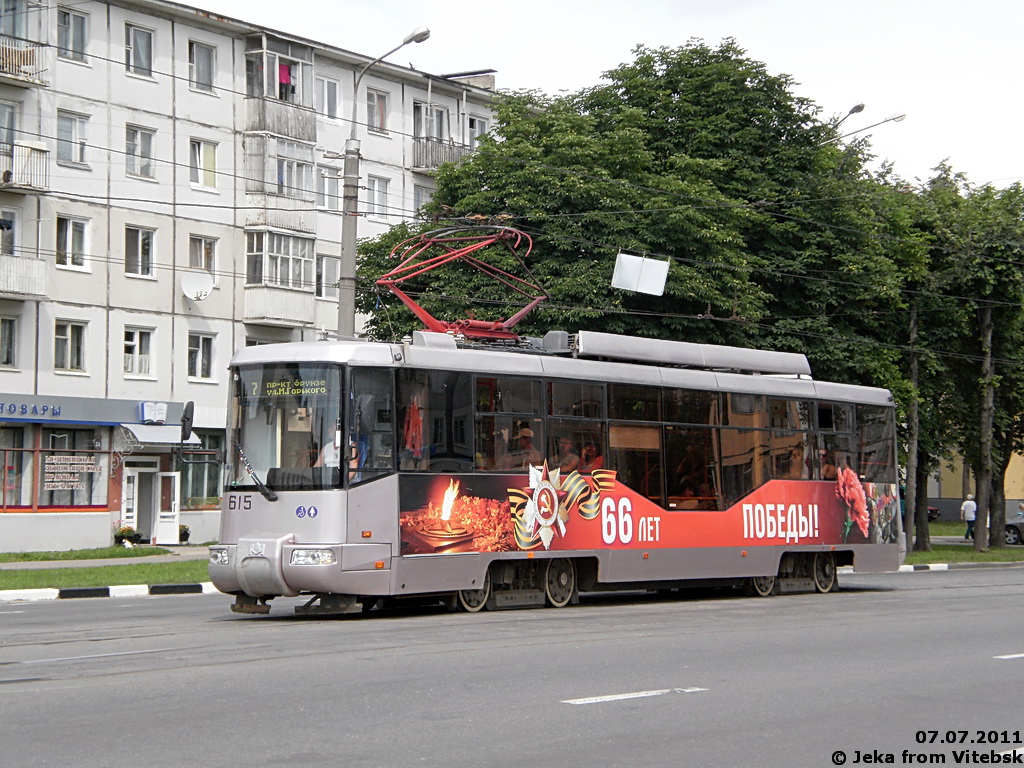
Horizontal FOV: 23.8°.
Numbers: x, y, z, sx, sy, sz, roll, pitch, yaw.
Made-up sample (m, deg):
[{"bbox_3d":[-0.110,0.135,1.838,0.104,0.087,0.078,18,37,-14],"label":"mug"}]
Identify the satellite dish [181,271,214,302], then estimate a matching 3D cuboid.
[{"bbox_3d":[-8.581,-2.674,66.182,0.880,0.880,0.400,1,-3,-21],"label":"satellite dish"}]

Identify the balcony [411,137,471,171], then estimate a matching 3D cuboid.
[{"bbox_3d":[-2.205,-7.112,76.937,0.820,1.160,2.320,-2,-3,32],"label":"balcony"}]

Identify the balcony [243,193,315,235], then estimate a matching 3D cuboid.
[{"bbox_3d":[-6.627,-4.821,69.767,0.820,1.100,2.310,-2,-3,32],"label":"balcony"}]

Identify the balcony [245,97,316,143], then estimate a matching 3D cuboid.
[{"bbox_3d":[-6.634,-7.538,69.895,0.820,1.080,2.400,-2,-3,32],"label":"balcony"}]

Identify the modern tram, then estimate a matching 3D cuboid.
[{"bbox_3d":[1.437,1.331,35.795,2.500,3.750,15.200,-2,-4,36],"label":"modern tram"}]

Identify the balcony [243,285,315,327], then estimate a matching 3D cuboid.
[{"bbox_3d":[-6.646,-2.156,69.599,0.820,1.100,2.280,-2,-3,32],"label":"balcony"}]

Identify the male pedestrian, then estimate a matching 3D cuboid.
[{"bbox_3d":[17.608,5.134,93.500,0.520,1.740,0.420,-1,-3,26],"label":"male pedestrian"}]

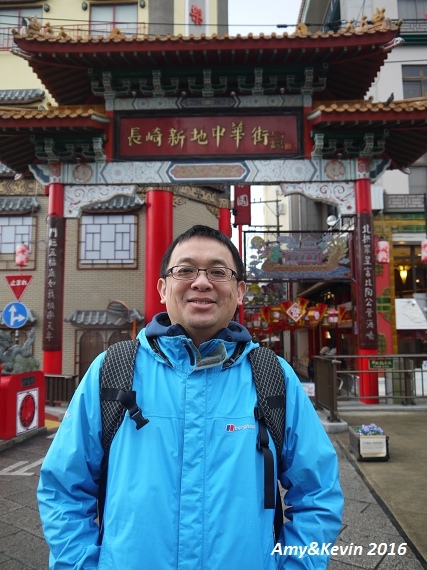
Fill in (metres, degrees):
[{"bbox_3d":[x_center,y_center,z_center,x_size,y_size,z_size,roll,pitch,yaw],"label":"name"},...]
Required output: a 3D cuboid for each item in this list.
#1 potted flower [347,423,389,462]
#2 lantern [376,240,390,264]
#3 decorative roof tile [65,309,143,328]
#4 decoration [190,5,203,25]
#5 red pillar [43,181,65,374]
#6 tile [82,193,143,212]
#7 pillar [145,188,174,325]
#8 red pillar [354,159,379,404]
[{"bbox_3d":[2.072,2.077,6.216,0.420,0.430,0.560,-1,-5,3],"label":"potted flower"},{"bbox_3d":[3.946,-0.755,10.710,0.260,0.510,0.260,0,-5,0],"label":"lantern"},{"bbox_3d":[-3.567,1.096,15.085,2.580,0.640,0.550,0,-5,0],"label":"decorative roof tile"},{"bbox_3d":[-0.642,-10.198,17.396,0.700,0.780,0.120,5,-7,-44],"label":"decoration"},{"bbox_3d":[-3.559,0.103,10.385,0.420,4.994,0.420,0,-5,0],"label":"red pillar"},{"bbox_3d":[-3.499,-2.712,15.431,2.450,0.680,0.550,0,-5,0],"label":"tile"},{"bbox_3d":[-1.831,0.032,15.211,0.880,6.516,0.880,0,-5,0],"label":"pillar"},{"bbox_3d":[3.377,-0.132,10.252,0.420,5.431,0.420,0,-5,0],"label":"red pillar"}]

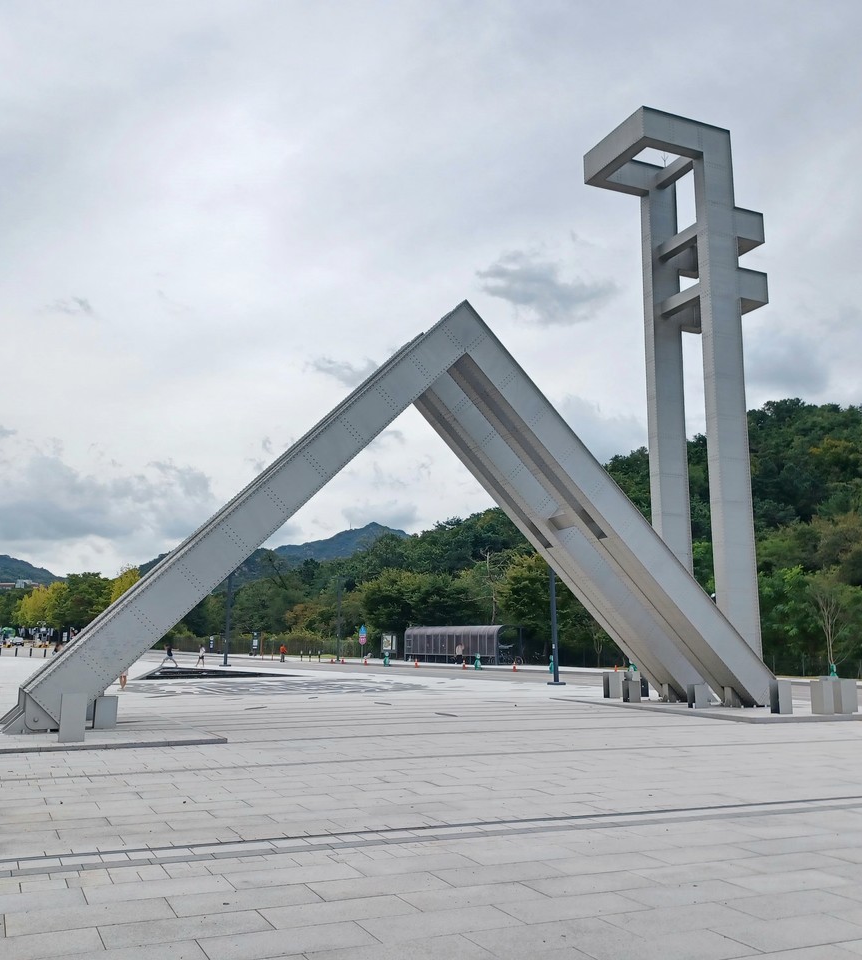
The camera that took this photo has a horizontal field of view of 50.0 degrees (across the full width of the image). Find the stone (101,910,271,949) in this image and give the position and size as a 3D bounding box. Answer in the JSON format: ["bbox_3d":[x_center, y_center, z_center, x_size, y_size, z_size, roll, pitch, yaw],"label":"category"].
[{"bbox_3d":[-1.467,2.725,5.588,0.970,0.060,0.485,6,-11,-25],"label":"stone"}]

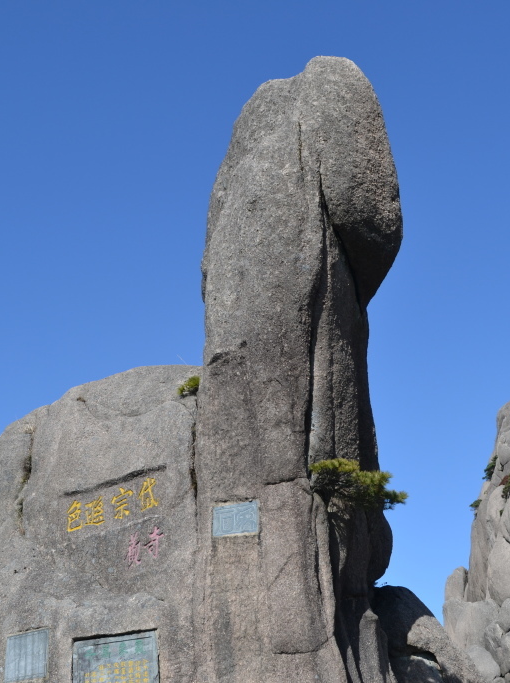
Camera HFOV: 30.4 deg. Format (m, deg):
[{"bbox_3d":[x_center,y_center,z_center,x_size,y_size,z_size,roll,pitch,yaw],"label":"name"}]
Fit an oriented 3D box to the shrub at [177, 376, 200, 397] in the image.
[{"bbox_3d":[-1.240,0.839,17.500,0.410,0.360,0.360,0,-20,0],"label":"shrub"}]

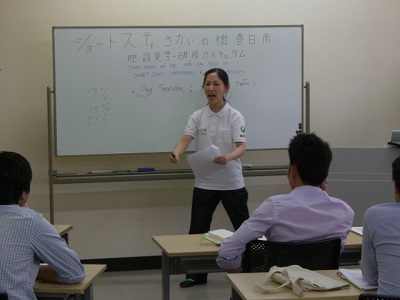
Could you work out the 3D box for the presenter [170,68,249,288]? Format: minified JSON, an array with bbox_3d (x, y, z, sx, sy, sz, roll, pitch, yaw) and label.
[{"bbox_3d":[0.091,0.204,7.271,0.560,1.520,0.480,2,7,18],"label":"presenter"}]

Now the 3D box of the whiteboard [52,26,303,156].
[{"bbox_3d":[-0.127,-0.426,7.620,1.810,0.910,0.040,-2,7,-13],"label":"whiteboard"}]

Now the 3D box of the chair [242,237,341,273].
[{"bbox_3d":[0.380,0.791,5.277,0.500,0.810,0.540,-2,7,-13],"label":"chair"}]

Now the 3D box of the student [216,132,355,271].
[{"bbox_3d":[0.357,0.538,5.372,0.620,1.290,0.760,-1,7,-9],"label":"student"}]

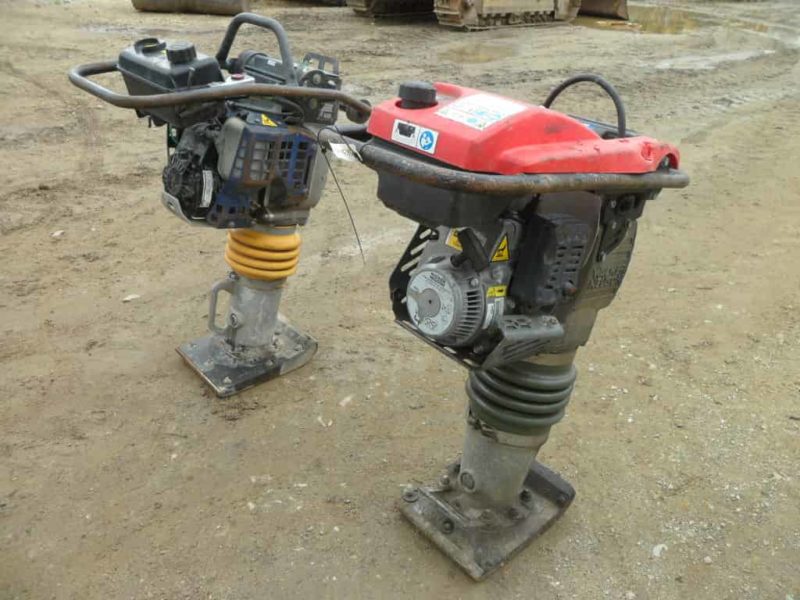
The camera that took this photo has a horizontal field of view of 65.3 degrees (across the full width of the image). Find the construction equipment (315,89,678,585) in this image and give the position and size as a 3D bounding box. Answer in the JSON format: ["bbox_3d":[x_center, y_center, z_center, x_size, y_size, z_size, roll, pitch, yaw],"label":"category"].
[{"bbox_3d":[0.192,0.077,1.215,0.655,0.965,0.375,-20,36,-38],"label":"construction equipment"}]

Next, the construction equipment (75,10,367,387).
[{"bbox_3d":[-0.446,-0.256,1.738,0.720,0.980,0.395,-17,34,-35],"label":"construction equipment"}]

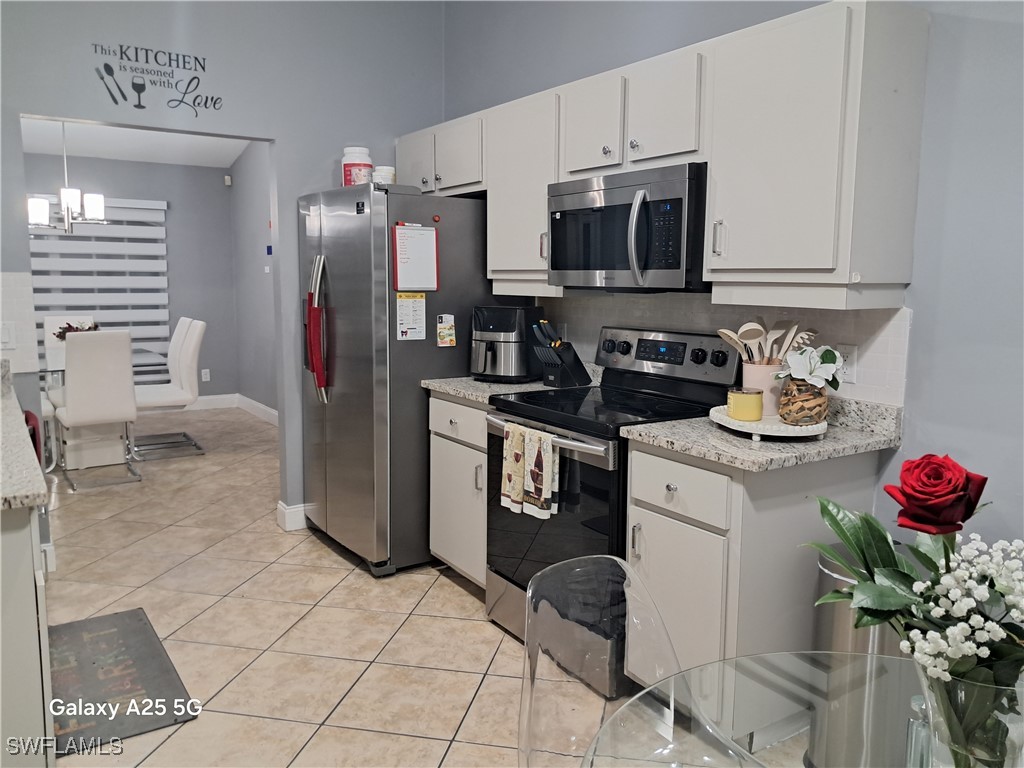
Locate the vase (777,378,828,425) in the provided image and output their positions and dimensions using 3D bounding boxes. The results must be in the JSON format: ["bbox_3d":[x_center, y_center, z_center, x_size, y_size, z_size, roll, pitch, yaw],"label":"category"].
[{"bbox_3d":[0.869,0.048,2.378,0.152,0.140,0.152,-5,9,-33],"label":"vase"}]

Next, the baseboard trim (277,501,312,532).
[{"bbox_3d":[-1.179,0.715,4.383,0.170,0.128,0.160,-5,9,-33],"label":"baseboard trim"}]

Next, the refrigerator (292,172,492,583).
[{"bbox_3d":[-0.542,-0.053,4.089,0.865,1.772,0.900,-4,9,-34],"label":"refrigerator"}]

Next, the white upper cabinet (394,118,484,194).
[{"bbox_3d":[-0.252,-1.104,4.013,0.311,0.349,0.930,-5,9,-33],"label":"white upper cabinet"}]

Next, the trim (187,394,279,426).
[{"bbox_3d":[-2.691,0.262,7.622,0.520,0.140,1.300,-5,9,-33],"label":"trim"}]

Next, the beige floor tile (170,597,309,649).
[{"bbox_3d":[-1.078,0.961,3.219,0.418,0.012,0.418,2,8,12],"label":"beige floor tile"}]

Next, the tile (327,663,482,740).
[{"bbox_3d":[-0.339,1.042,2.639,0.418,0.012,0.418,2,8,12],"label":"tile"}]

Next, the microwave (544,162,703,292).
[{"bbox_3d":[0.501,-0.556,2.967,0.410,0.406,0.756,-5,9,-33],"label":"microwave"}]

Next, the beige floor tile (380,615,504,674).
[{"bbox_3d":[-0.255,0.989,3.039,0.413,0.010,0.413,2,8,11],"label":"beige floor tile"}]

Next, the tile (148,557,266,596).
[{"bbox_3d":[-1.381,0.880,3.668,0.410,0.012,0.410,2,8,11],"label":"tile"}]

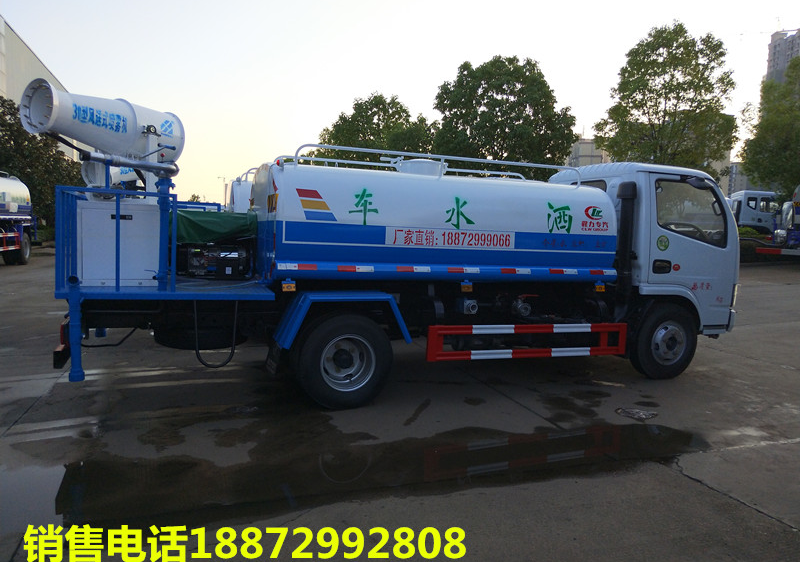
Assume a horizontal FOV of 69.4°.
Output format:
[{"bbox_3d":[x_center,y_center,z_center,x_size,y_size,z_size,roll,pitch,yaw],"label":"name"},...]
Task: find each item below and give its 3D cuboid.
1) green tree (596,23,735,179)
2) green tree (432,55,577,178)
[{"bbox_3d":[10.109,-5.197,22.000,5.500,9.400,5.500,1,4,0],"label":"green tree"},{"bbox_3d":[4.521,-5.257,25.000,6.200,9.000,6.200,1,4,0],"label":"green tree"}]

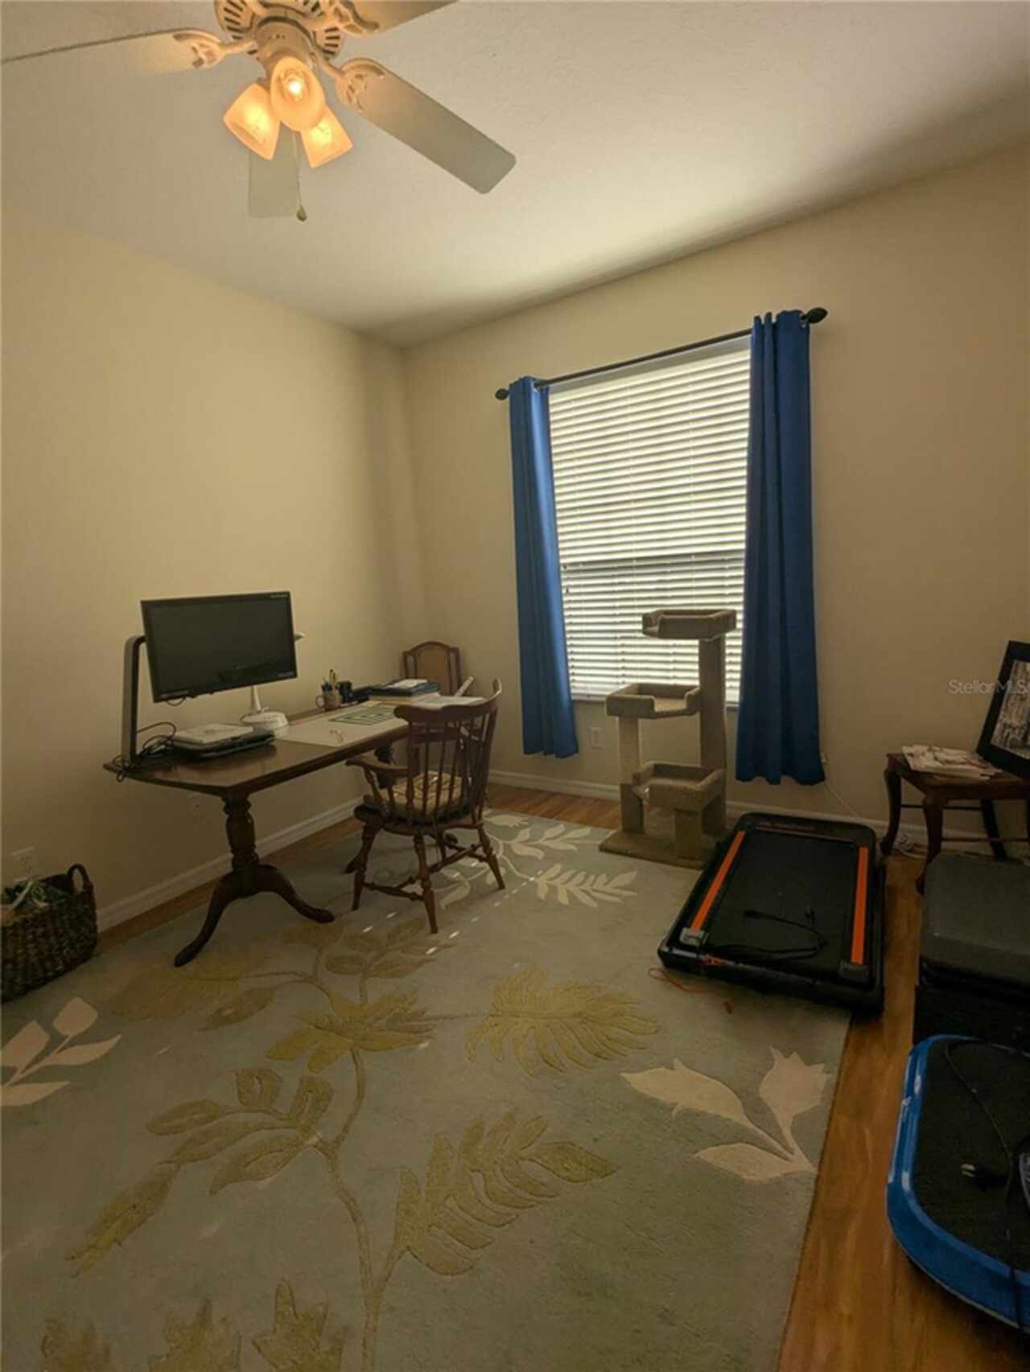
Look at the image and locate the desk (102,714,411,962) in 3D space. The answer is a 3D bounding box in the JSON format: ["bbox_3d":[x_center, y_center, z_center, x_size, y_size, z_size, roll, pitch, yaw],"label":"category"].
[{"bbox_3d":[-0.843,0.545,2.813,0.680,0.745,1.440,3,12,33],"label":"desk"}]

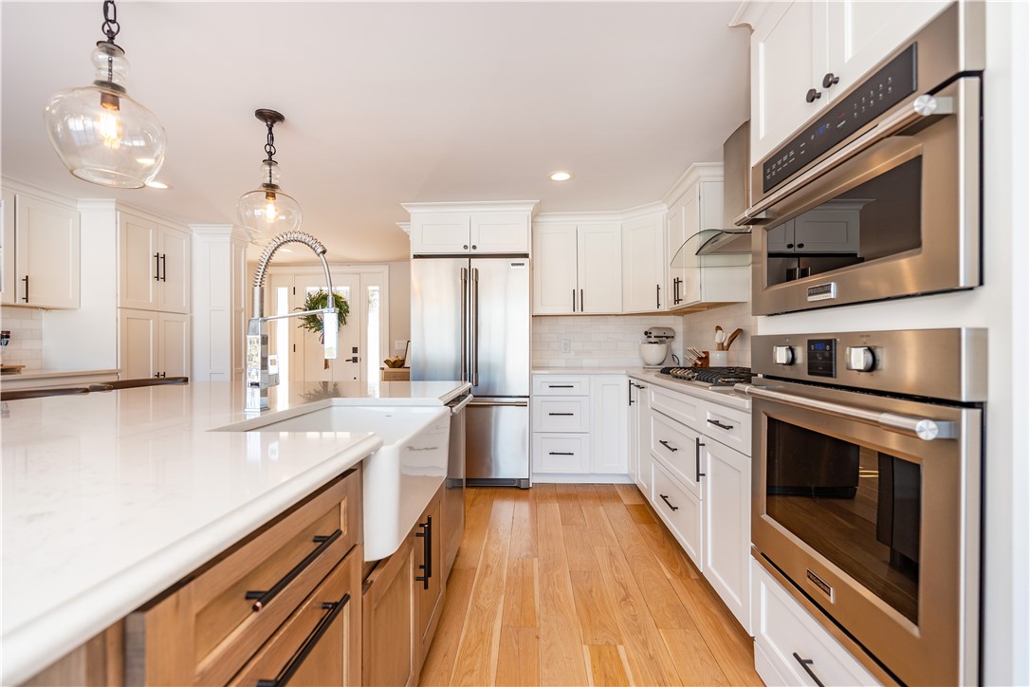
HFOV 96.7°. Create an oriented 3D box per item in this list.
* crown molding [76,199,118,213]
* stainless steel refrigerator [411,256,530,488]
[{"bbox_3d":[-3.285,-1.077,3.624,0.335,0.097,0.080,0,0,2],"label":"crown molding"},{"bbox_3d":[-0.330,0.244,3.866,0.911,1.780,0.750,0,0,2],"label":"stainless steel refrigerator"}]

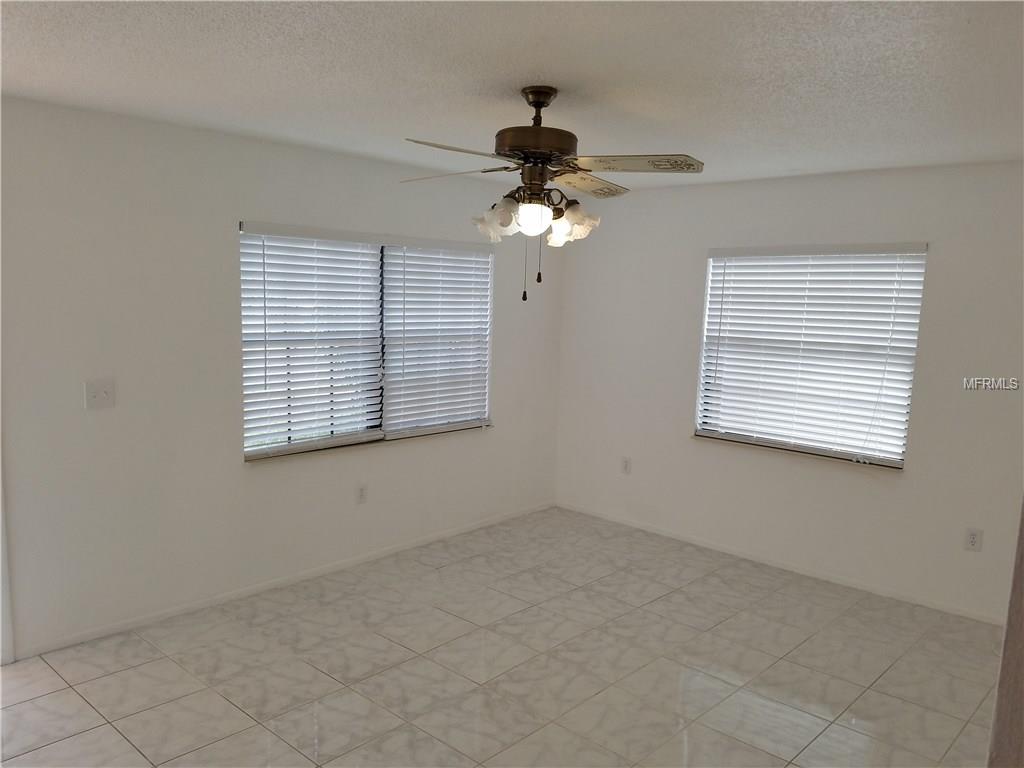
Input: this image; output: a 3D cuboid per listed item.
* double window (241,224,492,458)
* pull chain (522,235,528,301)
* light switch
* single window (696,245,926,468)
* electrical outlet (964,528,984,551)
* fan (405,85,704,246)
[{"bbox_3d":[-0.800,-0.277,4.784,0.100,1.280,1.905,8,9,42],"label":"double window"},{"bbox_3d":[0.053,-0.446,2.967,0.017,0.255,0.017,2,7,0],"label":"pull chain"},{"bbox_3d":[-1.882,0.046,3.523,0.020,0.125,0.127,7,9,42],"label":"light switch"},{"bbox_3d":[1.794,-0.208,4.781,1.335,1.275,0.100,8,9,42],"label":"single window"},{"bbox_3d":[2.506,0.851,4.173,0.083,0.124,0.013,8,9,42],"label":"electrical outlet"},{"bbox_3d":[0.098,-0.812,2.904,1.270,0.575,1.270,6,8,33],"label":"fan"}]

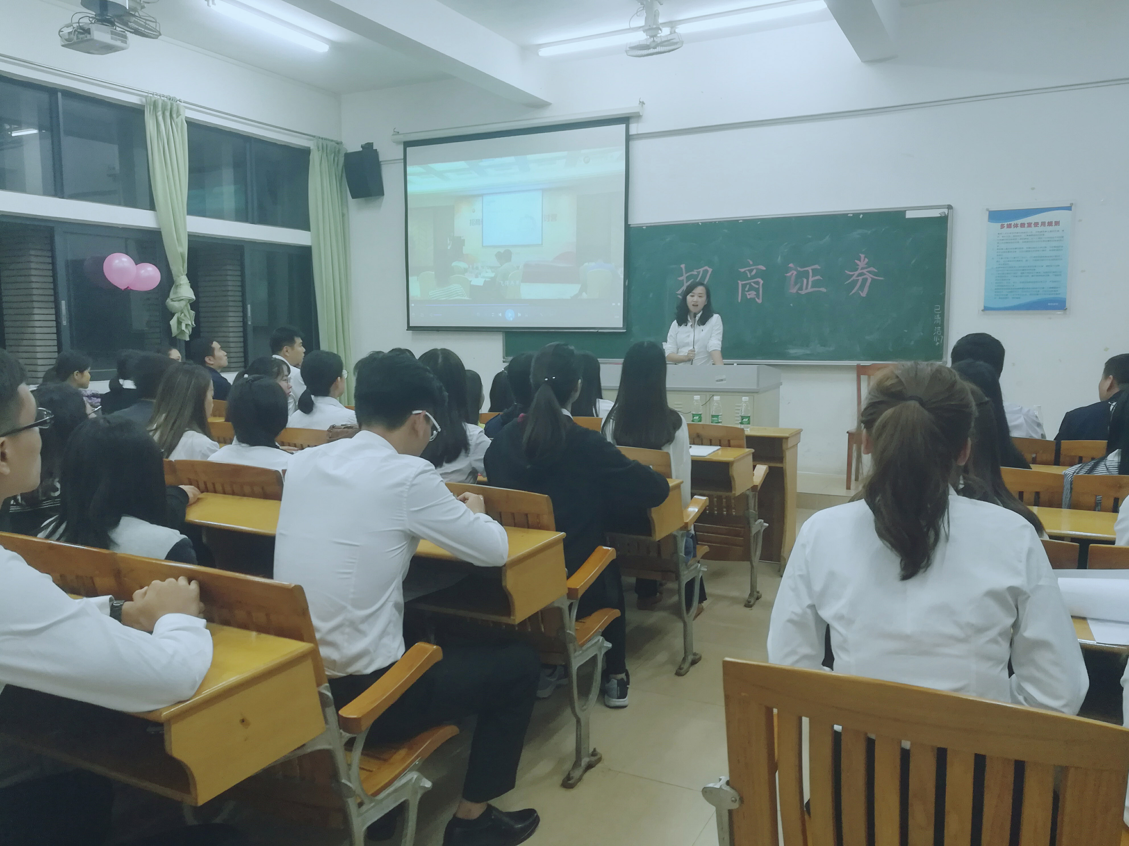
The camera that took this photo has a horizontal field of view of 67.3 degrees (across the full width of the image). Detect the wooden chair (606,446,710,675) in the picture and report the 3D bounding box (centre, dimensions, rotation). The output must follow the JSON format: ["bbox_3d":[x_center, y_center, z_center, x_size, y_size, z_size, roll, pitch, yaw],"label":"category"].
[{"bbox_3d":[0.289,0.517,3.459,0.545,0.900,0.500,3,7,28],"label":"wooden chair"}]

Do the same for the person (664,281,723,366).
[{"bbox_3d":[1.023,-0.322,6.695,0.470,1.570,0.330,2,7,18],"label":"person"}]

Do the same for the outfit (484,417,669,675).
[{"bbox_3d":[0.002,0.441,2.916,0.620,0.950,0.680,3,8,28],"label":"outfit"}]

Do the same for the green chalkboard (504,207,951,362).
[{"bbox_3d":[1.160,-1.151,7.370,3.980,1.200,0.060,3,8,28],"label":"green chalkboard"}]

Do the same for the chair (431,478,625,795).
[{"bbox_3d":[-0.157,0.610,2.679,0.560,0.890,0.550,3,8,28],"label":"chair"}]

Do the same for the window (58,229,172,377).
[{"bbox_3d":[-3.705,-0.967,7.006,0.070,1.200,0.980,3,8,28],"label":"window"}]

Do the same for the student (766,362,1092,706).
[{"bbox_3d":[0.632,0.537,1.512,0.485,1.300,0.700,3,7,28],"label":"student"}]

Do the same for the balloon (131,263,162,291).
[{"bbox_3d":[-3.498,-1.219,7.079,0.250,0.250,0.260,3,8,28],"label":"balloon"}]

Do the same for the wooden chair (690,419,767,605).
[{"bbox_3d":[0.729,0.431,4.262,0.545,0.890,0.440,3,7,28],"label":"wooden chair"}]

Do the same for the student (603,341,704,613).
[{"bbox_3d":[0.431,0.291,3.676,0.460,1.300,0.760,3,7,28],"label":"student"}]

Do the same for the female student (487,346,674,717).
[{"bbox_3d":[0.011,0.374,2.926,0.620,1.300,0.740,3,8,28],"label":"female student"}]

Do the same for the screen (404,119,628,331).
[{"bbox_3d":[-0.531,-1.829,8.130,2.483,1.887,0.050,3,7,28],"label":"screen"}]

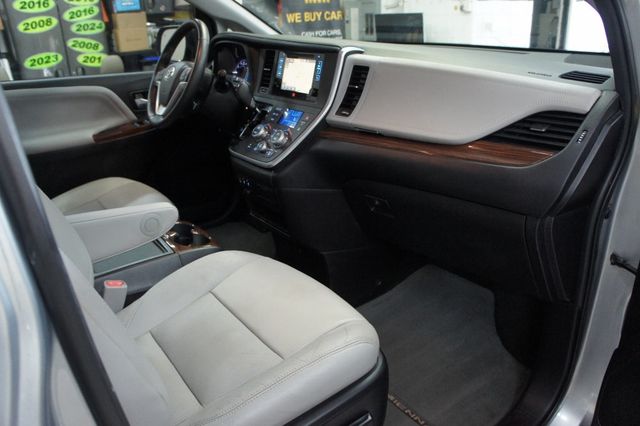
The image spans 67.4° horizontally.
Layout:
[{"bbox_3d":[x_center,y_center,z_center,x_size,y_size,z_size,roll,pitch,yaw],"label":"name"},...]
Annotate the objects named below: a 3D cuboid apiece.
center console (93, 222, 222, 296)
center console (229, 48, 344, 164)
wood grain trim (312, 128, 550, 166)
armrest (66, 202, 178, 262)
[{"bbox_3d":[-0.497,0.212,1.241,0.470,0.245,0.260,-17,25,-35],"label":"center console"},{"bbox_3d":[-0.122,-0.312,1.381,0.230,0.315,0.350,-17,25,-35],"label":"center console"},{"bbox_3d":[0.219,-0.167,1.103,0.110,0.050,0.570,-17,25,-35],"label":"wood grain trim"},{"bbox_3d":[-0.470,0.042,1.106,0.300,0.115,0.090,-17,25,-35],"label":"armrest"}]

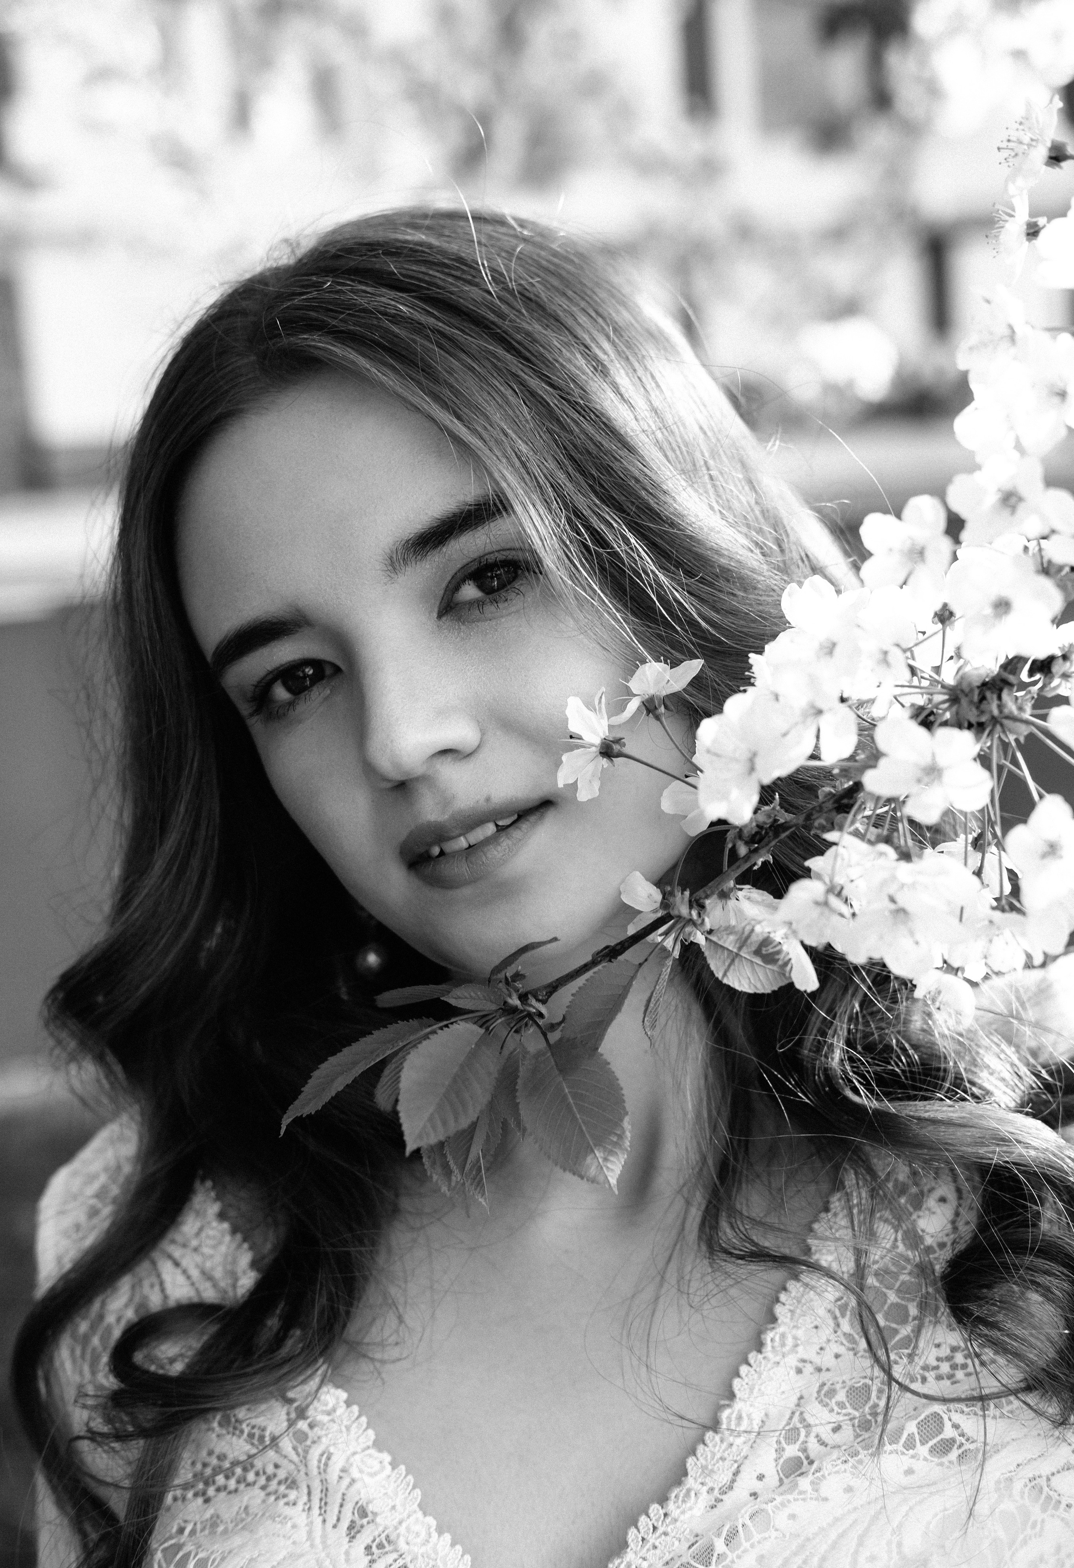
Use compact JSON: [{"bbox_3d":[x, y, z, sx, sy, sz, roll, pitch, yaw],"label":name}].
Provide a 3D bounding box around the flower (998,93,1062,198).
[{"bbox_3d":[0.131,-0.169,0.630,0.015,0.026,0.026,10,0,-24],"label":"flower"}]

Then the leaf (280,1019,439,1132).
[{"bbox_3d":[-0.047,0.077,0.630,0.051,0.010,0.017,-34,24,-3],"label":"leaf"}]

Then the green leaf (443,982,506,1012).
[{"bbox_3d":[-0.017,0.056,0.625,0.019,0.005,0.010,0,31,-27],"label":"green leaf"}]

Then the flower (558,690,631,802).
[{"bbox_3d":[0.015,-0.010,0.622,0.018,0.028,0.027,3,5,12],"label":"flower"}]

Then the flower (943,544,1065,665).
[{"bbox_3d":[0.117,-0.045,0.595,0.029,0.029,0.013,1,0,9],"label":"flower"}]

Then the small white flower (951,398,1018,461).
[{"bbox_3d":[0.116,-0.090,0.610,0.020,0.020,0.012,3,-1,31],"label":"small white flower"}]

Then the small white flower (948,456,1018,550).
[{"bbox_3d":[0.116,-0.072,0.605,0.024,0.024,0.012,1,0,14],"label":"small white flower"}]

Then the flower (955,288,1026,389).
[{"bbox_3d":[0.118,-0.116,0.615,0.014,0.026,0.025,8,-2,-45],"label":"flower"}]

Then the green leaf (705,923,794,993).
[{"bbox_3d":[0.056,0.046,0.625,0.027,0.017,0.006,28,-17,6],"label":"green leaf"}]

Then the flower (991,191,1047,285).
[{"bbox_3d":[0.128,-0.146,0.630,0.014,0.025,0.025,0,5,-18],"label":"flower"}]

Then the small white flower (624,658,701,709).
[{"bbox_3d":[0.031,-0.026,0.622,0.025,0.015,0.025,-25,-6,-22],"label":"small white flower"}]

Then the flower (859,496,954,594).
[{"bbox_3d":[0.094,-0.061,0.605,0.025,0.025,0.012,2,1,21],"label":"flower"}]

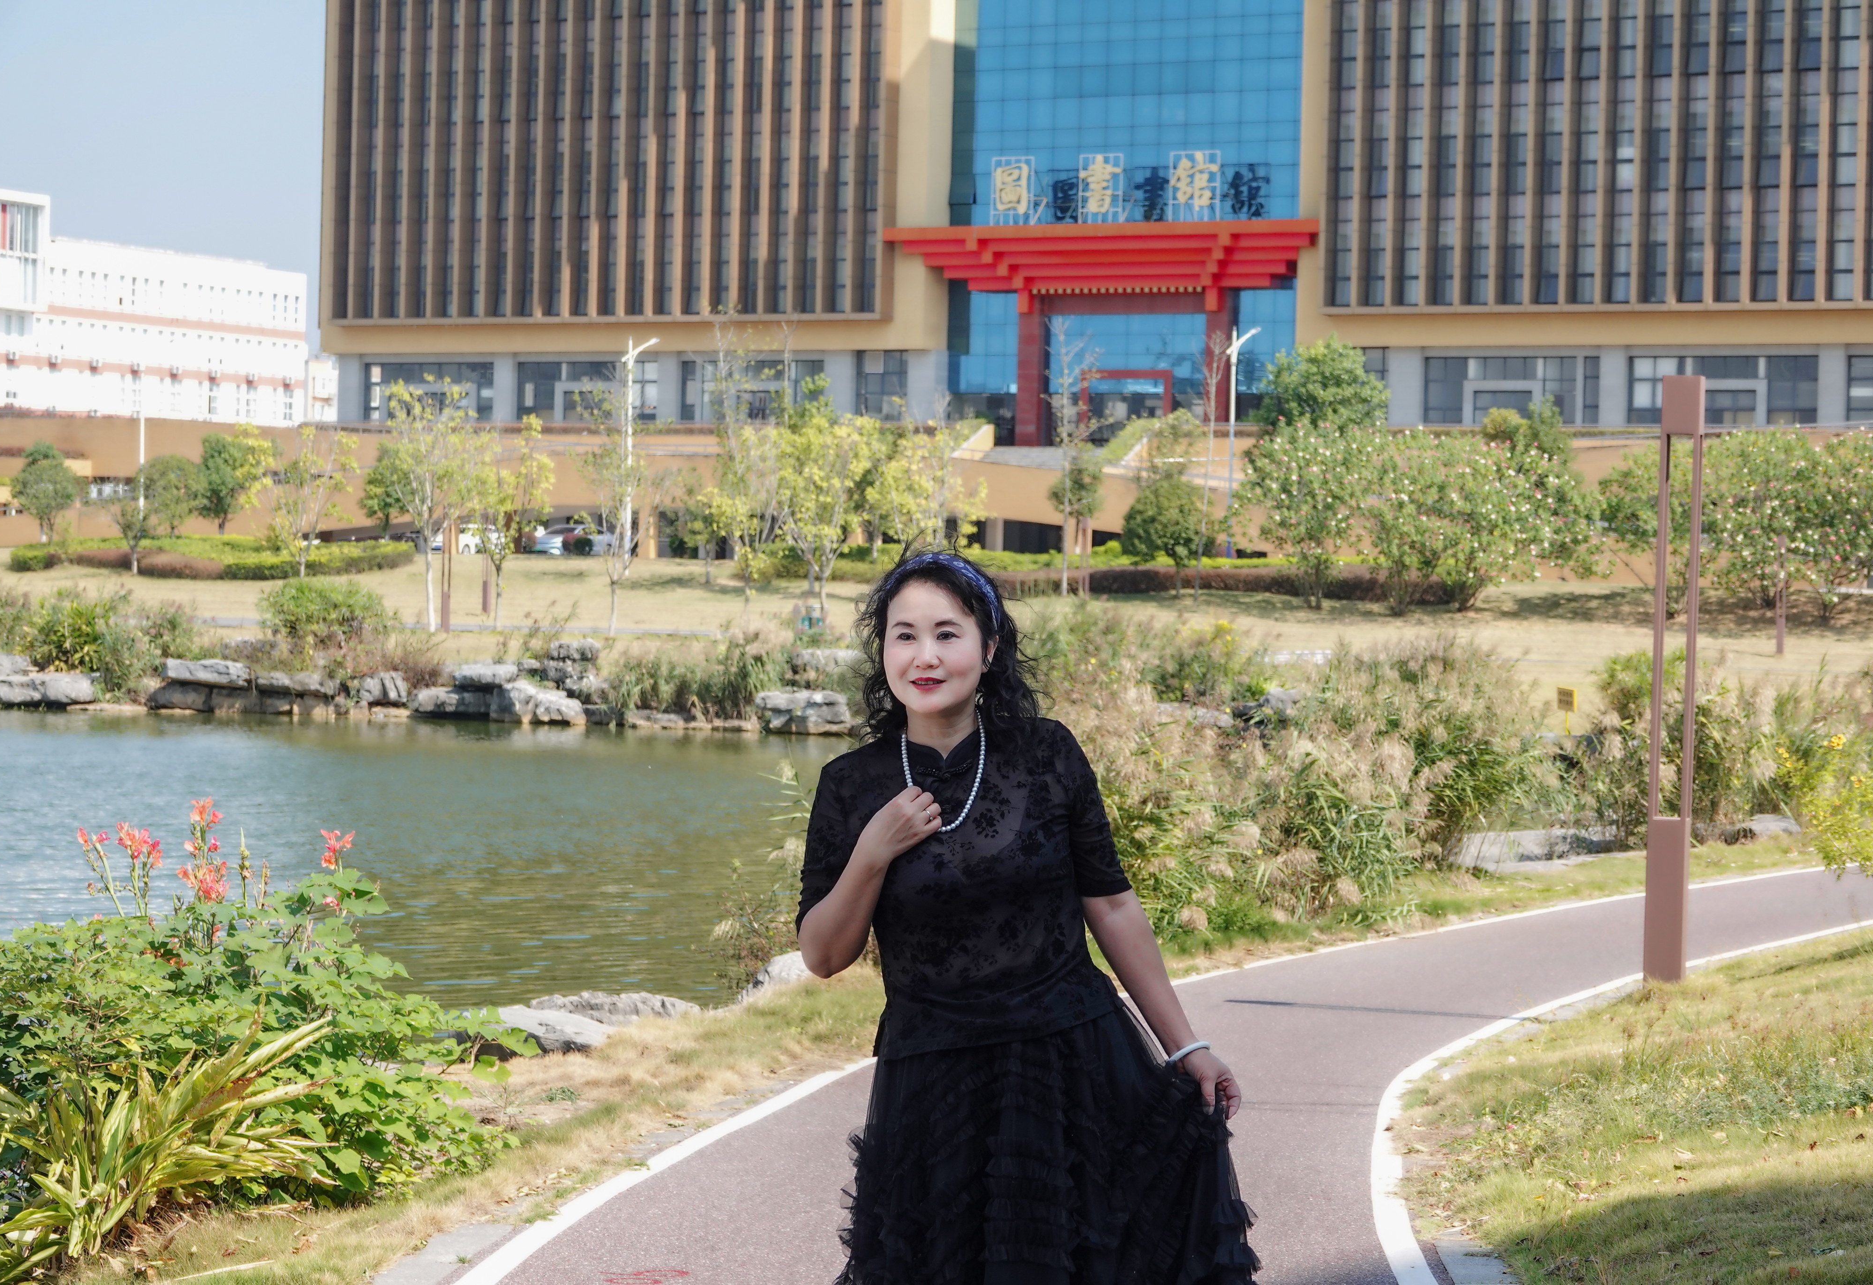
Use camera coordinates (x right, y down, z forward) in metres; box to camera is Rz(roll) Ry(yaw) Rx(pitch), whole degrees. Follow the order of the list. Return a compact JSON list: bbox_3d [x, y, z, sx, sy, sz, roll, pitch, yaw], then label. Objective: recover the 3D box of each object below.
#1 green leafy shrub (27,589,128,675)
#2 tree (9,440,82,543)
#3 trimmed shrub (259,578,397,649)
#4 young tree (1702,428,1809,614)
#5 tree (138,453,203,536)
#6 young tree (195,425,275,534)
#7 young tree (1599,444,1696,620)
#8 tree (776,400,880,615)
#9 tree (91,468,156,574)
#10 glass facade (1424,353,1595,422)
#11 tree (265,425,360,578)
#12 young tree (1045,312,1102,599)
[{"bbox_3d":[-12.630,-0.166,60.500,1.450,1.250,1.400,1,1,0],"label":"green leafy shrub"},{"bbox_3d":[-33.497,-5.522,155.000,2.718,4.134,2.718,1,1,0],"label":"tree"},{"bbox_3d":[-11.377,-0.549,77.000,2.540,1.310,2.410,1,1,-8],"label":"trimmed shrub"},{"bbox_3d":[23.098,-3.433,116.000,3.094,5.086,3.094,1,1,0],"label":"young tree"},{"bbox_3d":[-28.825,-5.380,155.000,2.322,3.398,2.322,1,1,0],"label":"tree"},{"bbox_3d":[-21.448,-4.881,126.000,2.300,3.550,2.200,1,1,0],"label":"young tree"},{"bbox_3d":[18.123,-2.897,105.000,2.600,4.400,2.600,1,1,0],"label":"young tree"},{"bbox_3d":[-2.815,-3.479,107.000,2.619,5.630,2.619,1,1,0],"label":"tree"},{"bbox_3d":[-27.120,-4.034,138.000,2.120,3.490,2.020,1,1,-11],"label":"tree"},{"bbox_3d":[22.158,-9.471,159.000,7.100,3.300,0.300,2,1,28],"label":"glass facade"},{"bbox_3d":[-16.181,-3.675,107.000,2.450,4.050,2.400,1,1,0],"label":"tree"},{"bbox_3d":[4.613,-6.202,138.000,1.916,9.378,1.916,1,1,0],"label":"young tree"}]

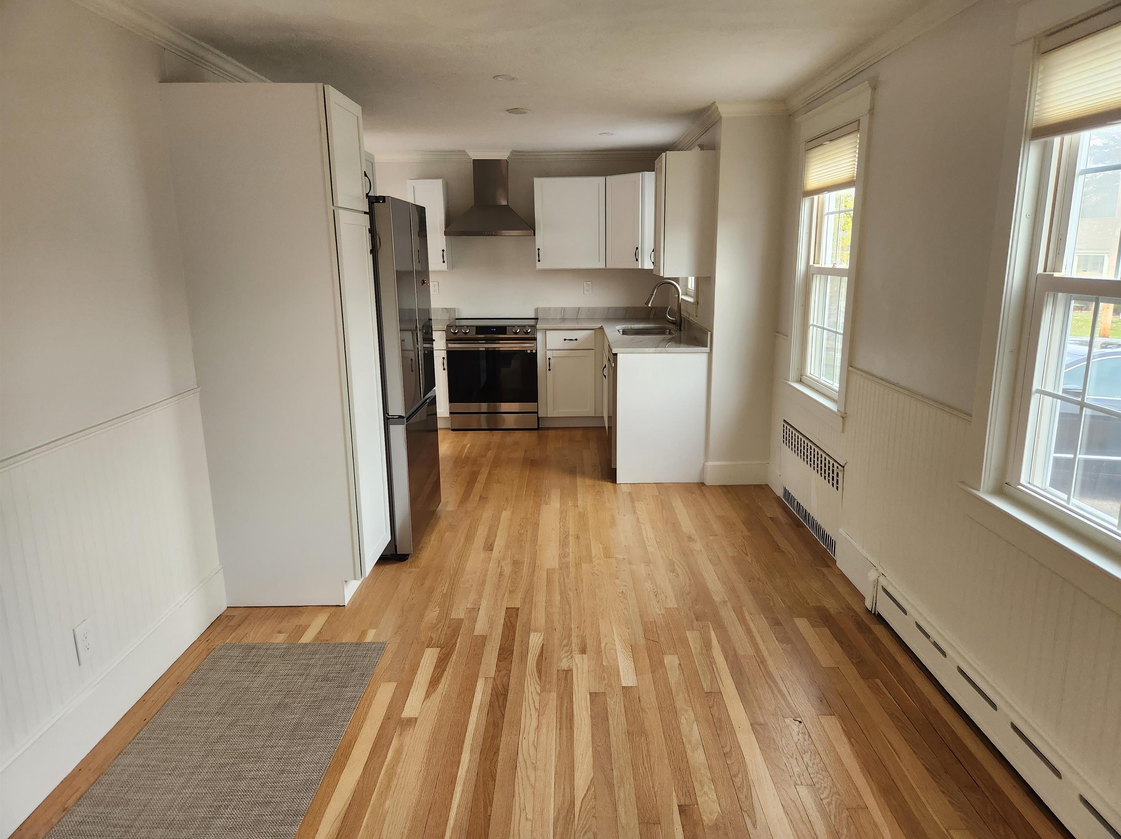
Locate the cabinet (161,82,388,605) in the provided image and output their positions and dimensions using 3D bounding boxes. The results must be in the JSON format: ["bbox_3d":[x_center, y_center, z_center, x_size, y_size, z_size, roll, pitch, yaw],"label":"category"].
[{"bbox_3d":[-1.194,-0.272,3.318,0.649,2.160,0.457,0,13,1],"label":"cabinet"}]

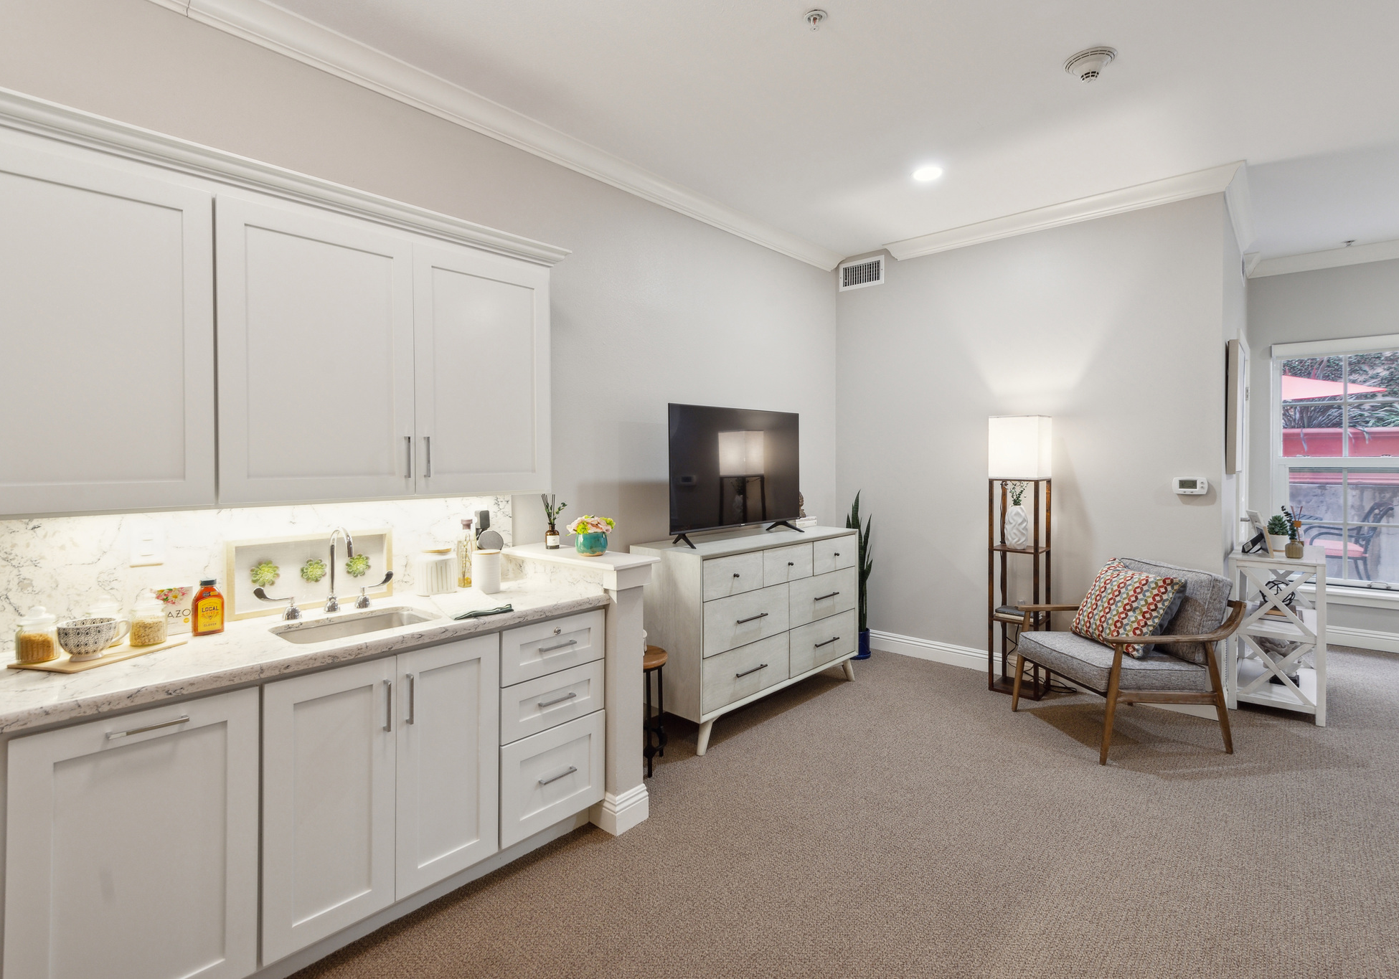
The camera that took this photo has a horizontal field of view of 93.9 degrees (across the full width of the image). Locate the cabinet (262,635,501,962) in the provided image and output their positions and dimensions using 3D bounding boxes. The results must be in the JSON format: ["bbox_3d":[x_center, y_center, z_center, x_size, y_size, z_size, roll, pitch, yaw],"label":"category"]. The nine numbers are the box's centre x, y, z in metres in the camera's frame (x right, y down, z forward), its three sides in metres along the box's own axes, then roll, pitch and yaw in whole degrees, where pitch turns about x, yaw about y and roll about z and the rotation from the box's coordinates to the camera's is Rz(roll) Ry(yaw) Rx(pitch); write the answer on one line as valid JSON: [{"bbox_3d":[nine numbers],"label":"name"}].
[{"bbox_3d":[-1.062,0.795,2.016,0.600,0.700,0.630,2,3,42],"label":"cabinet"}]

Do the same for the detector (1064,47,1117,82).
[{"bbox_3d":[1.442,-1.548,2.406,0.168,0.072,0.168,2,2,43],"label":"detector"}]

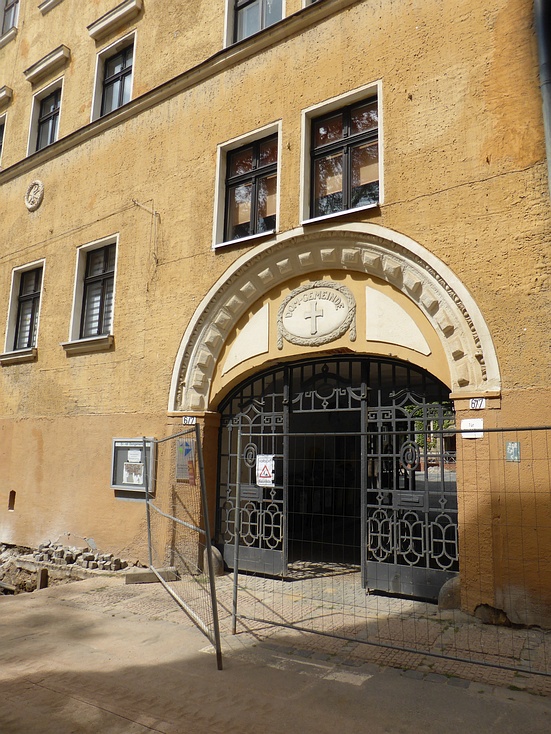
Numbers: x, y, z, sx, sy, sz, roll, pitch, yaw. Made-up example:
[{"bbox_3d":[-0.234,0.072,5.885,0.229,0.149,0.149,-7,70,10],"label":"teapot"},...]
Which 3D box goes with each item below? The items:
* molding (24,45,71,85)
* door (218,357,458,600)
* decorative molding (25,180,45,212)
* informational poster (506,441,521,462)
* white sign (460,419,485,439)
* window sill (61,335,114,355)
[{"bbox_3d":[-5.435,-7.161,12.602,1.573,0.259,0.210,-6,-13,34],"label":"molding"},{"bbox_3d":[0.638,1.367,7.257,3.700,3.080,0.150,-6,-13,34],"label":"door"},{"bbox_3d":[-5.473,-3.861,12.030,0.758,0.749,0.100,-6,-13,34],"label":"decorative molding"},{"bbox_3d":[2.518,0.904,5.609,0.140,0.208,0.012,-6,-13,34],"label":"informational poster"},{"bbox_3d":[2.208,0.694,5.934,0.010,0.215,0.300,8,-13,-33],"label":"white sign"},{"bbox_3d":[-3.575,-0.404,10.027,1.452,0.203,0.150,-6,-13,34],"label":"window sill"}]

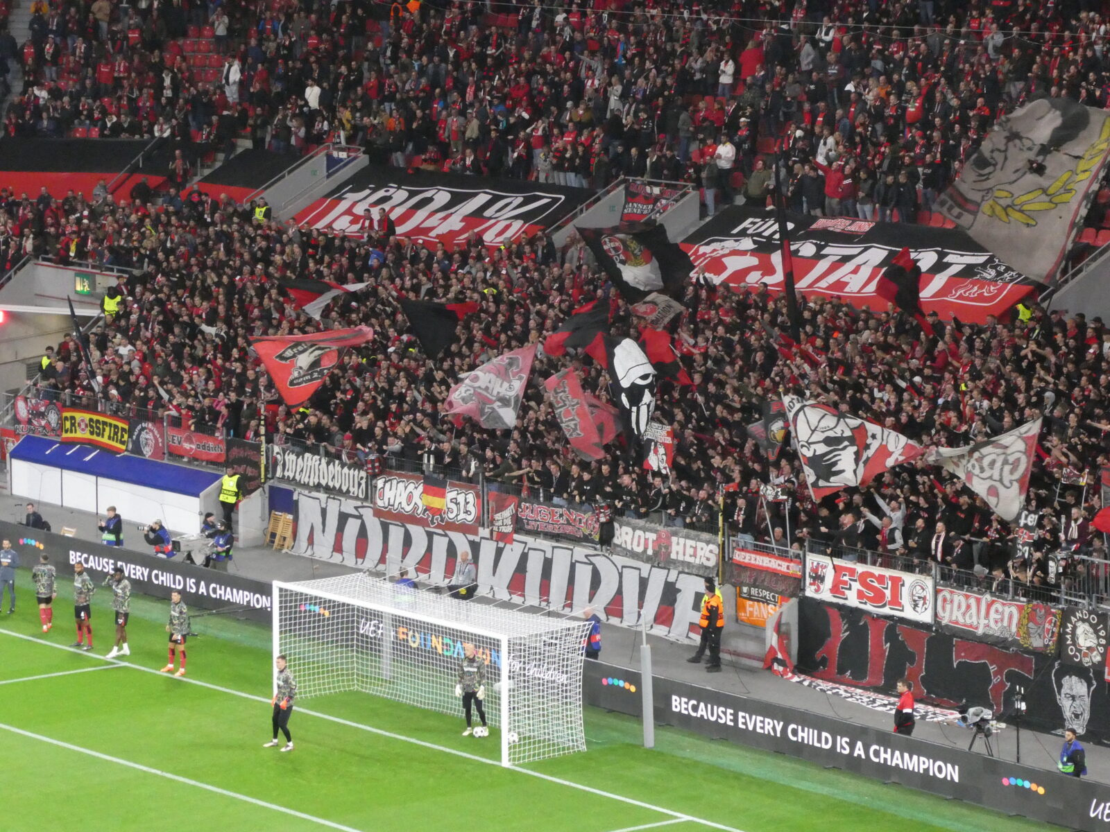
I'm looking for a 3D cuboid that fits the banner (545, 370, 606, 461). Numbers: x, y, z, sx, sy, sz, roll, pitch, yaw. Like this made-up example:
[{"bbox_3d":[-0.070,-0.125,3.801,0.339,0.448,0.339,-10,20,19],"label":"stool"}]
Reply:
[{"bbox_3d":[0.486,-0.030,98.932,1.500,2.100,0.400,2,8,17],"label":"banner"}]

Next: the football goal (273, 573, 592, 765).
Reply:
[{"bbox_3d":[-2.464,4.897,85.344,2.220,2.560,7.560,-6,10,-39],"label":"football goal"}]

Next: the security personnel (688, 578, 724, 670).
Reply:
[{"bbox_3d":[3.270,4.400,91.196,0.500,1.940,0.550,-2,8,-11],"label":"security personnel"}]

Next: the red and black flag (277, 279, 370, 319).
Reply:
[{"bbox_3d":[-5.926,-3.013,111.000,2.350,1.000,0.600,2,8,12],"label":"red and black flag"}]

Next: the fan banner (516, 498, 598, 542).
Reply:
[{"bbox_3d":[0.049,2.391,98.224,0.070,0.700,2.950,-7,11,-39],"label":"fan banner"}]

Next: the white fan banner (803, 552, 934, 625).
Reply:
[{"bbox_3d":[6.444,3.555,89.499,0.080,0.970,3.800,-6,10,-39],"label":"white fan banner"}]

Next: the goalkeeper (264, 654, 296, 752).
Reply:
[{"bbox_3d":[-5.339,5.559,84.367,0.620,1.850,0.420,8,12,44],"label":"goalkeeper"}]

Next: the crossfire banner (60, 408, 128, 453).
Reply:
[{"bbox_3d":[-11.996,0.391,112.419,0.080,0.830,3.150,-6,10,-39],"label":"crossfire banner"}]

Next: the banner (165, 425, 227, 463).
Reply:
[{"bbox_3d":[-9.049,0.740,108.836,0.080,0.630,2.550,-6,10,-39],"label":"banner"}]

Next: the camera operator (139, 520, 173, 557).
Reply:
[{"bbox_3d":[-9.454,3.151,102.857,0.850,1.300,0.570,-6,10,-34],"label":"camera operator"}]

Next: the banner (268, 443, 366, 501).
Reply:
[{"bbox_3d":[-5.753,1.385,104.865,0.080,0.850,3.900,-6,10,-39],"label":"banner"}]

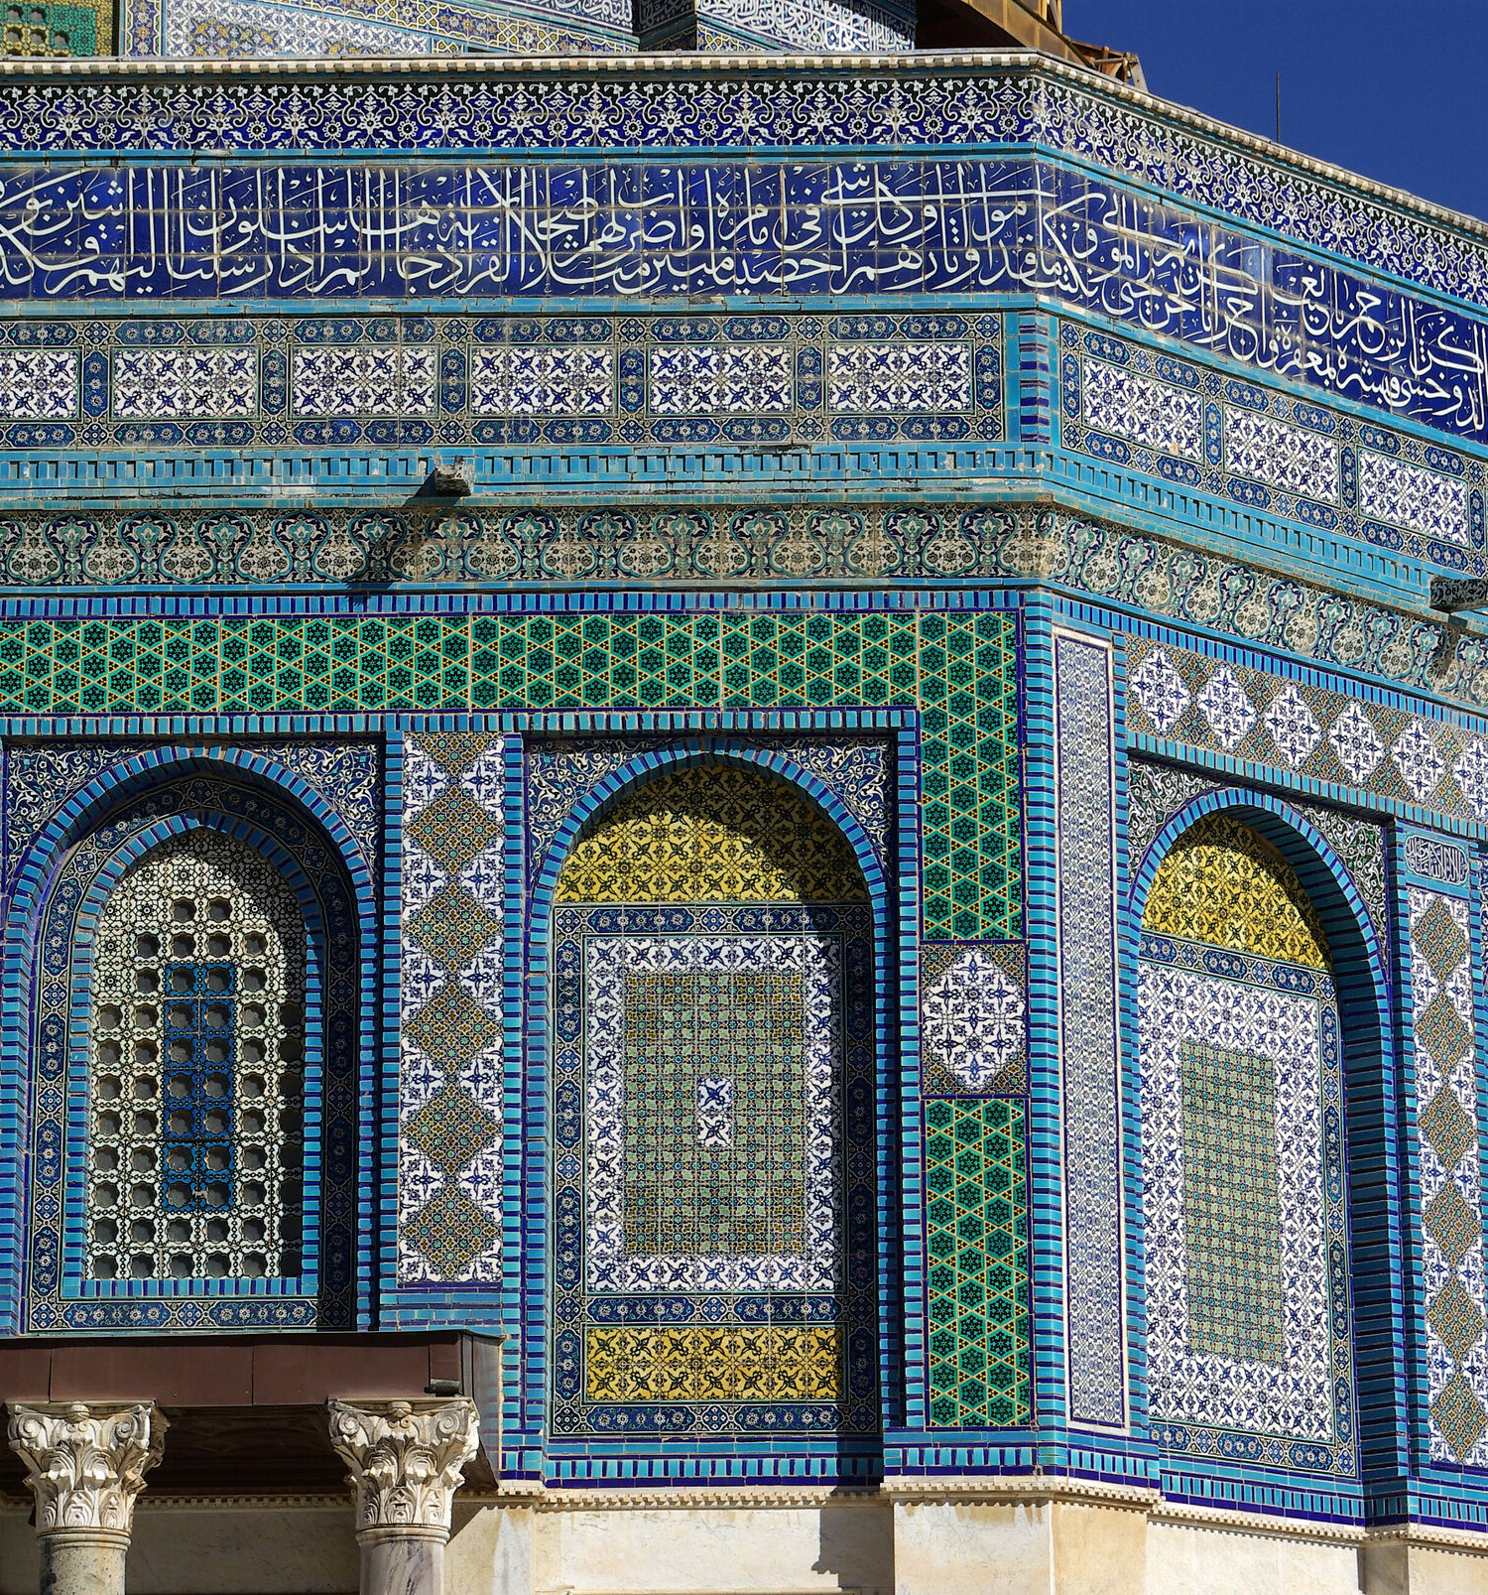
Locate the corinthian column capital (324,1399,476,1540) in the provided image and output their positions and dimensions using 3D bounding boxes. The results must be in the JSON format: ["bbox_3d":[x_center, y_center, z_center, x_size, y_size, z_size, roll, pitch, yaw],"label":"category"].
[{"bbox_3d":[-1.486,2.992,23.884,0.645,0.597,0.645,0,-14,0],"label":"corinthian column capital"}]

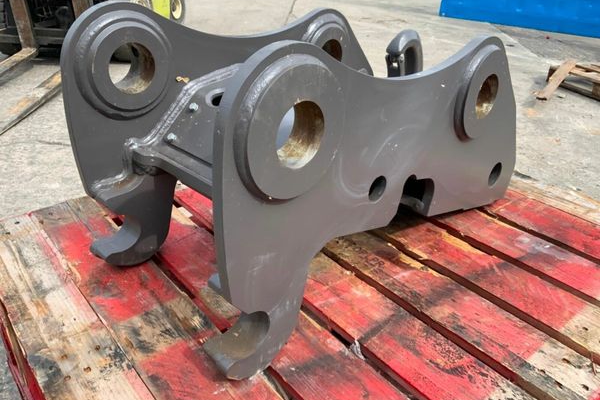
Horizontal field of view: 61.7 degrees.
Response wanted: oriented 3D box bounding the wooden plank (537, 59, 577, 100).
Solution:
[{"bbox_3d":[2.146,-0.998,4.189,0.095,0.024,0.718,22,48,33],"label":"wooden plank"}]

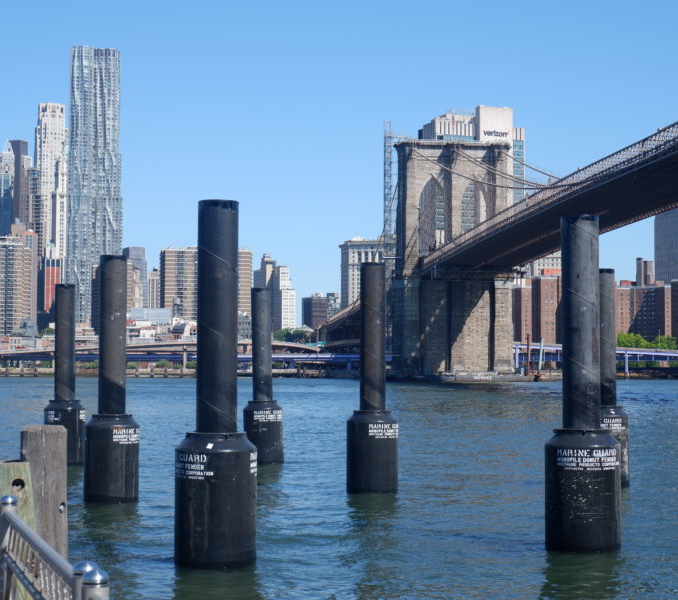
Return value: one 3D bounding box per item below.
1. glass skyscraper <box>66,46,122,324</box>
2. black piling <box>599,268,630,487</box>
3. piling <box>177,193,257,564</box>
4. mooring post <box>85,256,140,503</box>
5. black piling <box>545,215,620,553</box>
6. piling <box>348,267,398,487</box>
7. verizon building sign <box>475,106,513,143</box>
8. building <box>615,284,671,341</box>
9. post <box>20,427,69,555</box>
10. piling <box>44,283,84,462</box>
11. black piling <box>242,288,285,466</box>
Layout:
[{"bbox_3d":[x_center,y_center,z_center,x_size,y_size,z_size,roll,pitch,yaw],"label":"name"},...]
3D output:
[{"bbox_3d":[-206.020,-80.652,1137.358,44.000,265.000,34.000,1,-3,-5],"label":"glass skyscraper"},{"bbox_3d":[9.820,2.868,49.939,1.780,7.980,1.780,0,-3,0],"label":"black piling"},{"bbox_3d":[-2.738,1.843,30.395,1.830,8.210,1.830,0,-3,0],"label":"piling"},{"bbox_3d":[-7.387,2.546,44.273,1.780,7.980,1.780,0,-3,0],"label":"mooring post"},{"bbox_3d":[5.884,1.978,32.614,1.780,7.980,1.780,0,-3,0],"label":"black piling"},{"bbox_3d":[1.183,2.763,48.523,1.830,8.210,1.830,0,-3,0],"label":"piling"},{"bbox_3d":[102.279,-114.486,887.802,24.500,22.500,8.000,2,-3,-24],"label":"verizon building sign"},{"bbox_3d":[170.124,15.200,750.842,25.000,45.500,30.000,3,-4,-44],"label":"building"},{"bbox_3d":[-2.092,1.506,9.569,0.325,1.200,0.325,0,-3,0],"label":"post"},{"bbox_3d":[-12.124,3.323,60.026,1.780,7.980,1.780,0,-3,0],"label":"piling"},{"bbox_3d":[-3.372,3.422,61.361,1.780,7.980,1.780,0,-3,0],"label":"black piling"}]

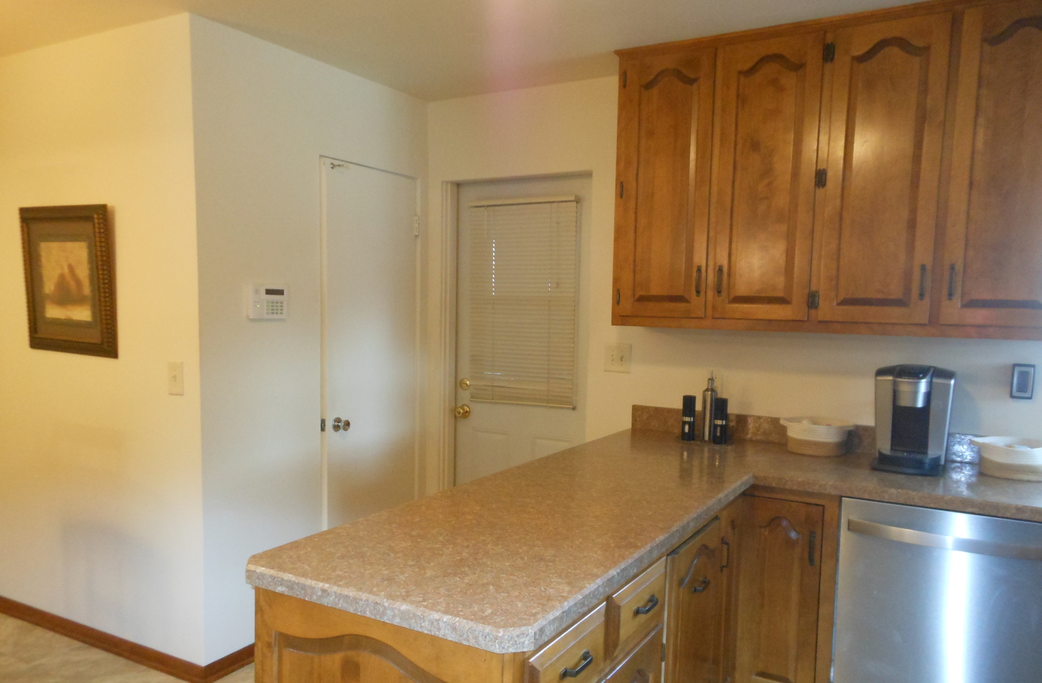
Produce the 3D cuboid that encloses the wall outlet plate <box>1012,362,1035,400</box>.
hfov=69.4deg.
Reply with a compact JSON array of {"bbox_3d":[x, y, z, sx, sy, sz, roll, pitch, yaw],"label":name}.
[{"bbox_3d":[1.719,0.139,2.578,0.067,0.117,0.014,2,3,30],"label":"wall outlet plate"}]

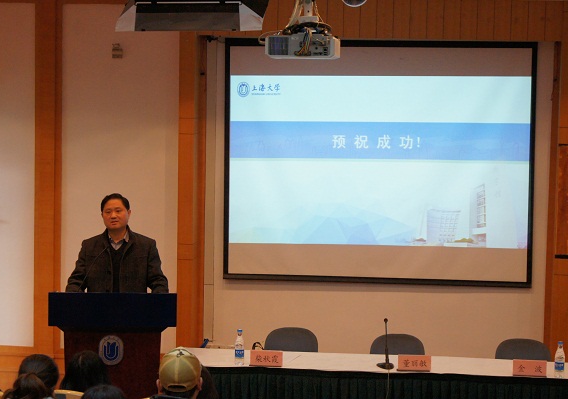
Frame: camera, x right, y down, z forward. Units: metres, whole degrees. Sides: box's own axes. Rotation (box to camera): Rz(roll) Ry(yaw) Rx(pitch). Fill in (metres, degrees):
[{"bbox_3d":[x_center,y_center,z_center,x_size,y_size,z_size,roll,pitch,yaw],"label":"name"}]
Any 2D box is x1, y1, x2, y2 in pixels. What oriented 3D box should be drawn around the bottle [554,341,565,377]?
[{"bbox_3d":[1.652,0.952,8.158,0.062,0.225,0.062,1,4,0],"label":"bottle"}]

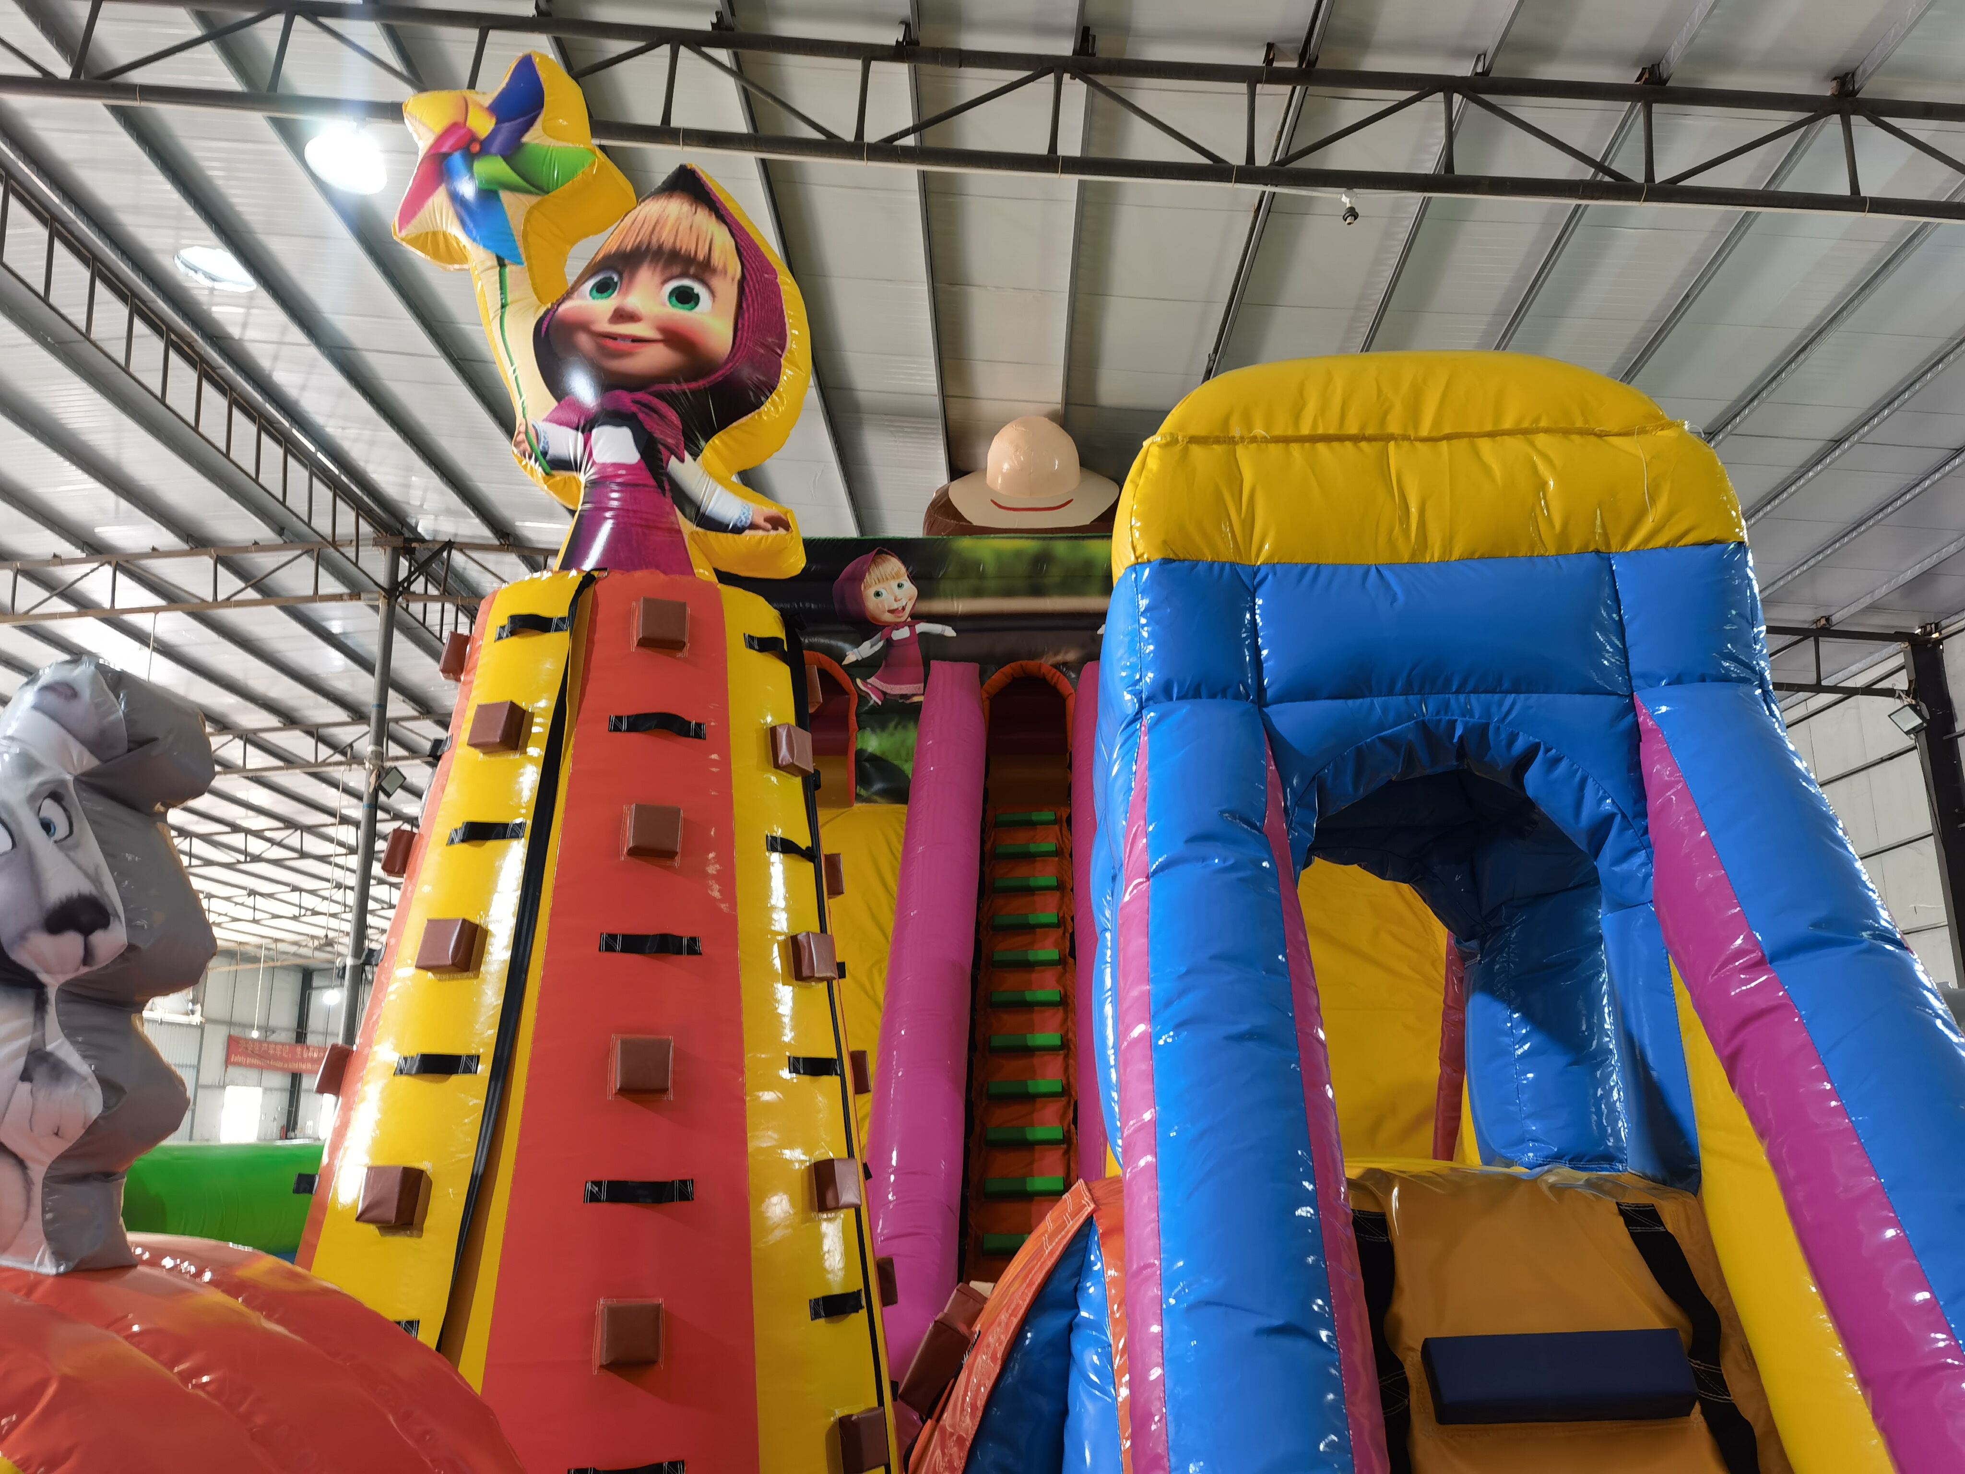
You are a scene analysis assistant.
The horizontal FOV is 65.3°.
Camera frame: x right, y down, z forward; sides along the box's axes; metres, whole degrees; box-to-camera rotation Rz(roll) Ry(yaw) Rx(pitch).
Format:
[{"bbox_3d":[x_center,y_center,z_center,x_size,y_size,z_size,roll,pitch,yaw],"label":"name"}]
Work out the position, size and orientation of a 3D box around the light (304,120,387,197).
[{"bbox_3d":[-3.718,-3.430,9.000,0.450,0.300,0.450,0,-13,0],"label":"light"}]

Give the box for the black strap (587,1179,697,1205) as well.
[{"bbox_3d":[-0.864,1.145,3.864,0.270,0.053,0.035,4,-23,-17],"label":"black strap"}]

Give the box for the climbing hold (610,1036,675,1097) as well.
[{"bbox_3d":[-0.876,0.851,3.958,0.145,0.145,0.085,4,-23,-17],"label":"climbing hold"}]

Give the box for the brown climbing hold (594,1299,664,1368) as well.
[{"bbox_3d":[-0.855,1.442,3.712,0.145,0.145,0.085,4,-23,-17],"label":"brown climbing hold"}]

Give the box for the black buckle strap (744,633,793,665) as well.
[{"bbox_3d":[-0.661,-0.272,4.747,0.035,0.053,0.270,-16,-19,23],"label":"black buckle strap"}]

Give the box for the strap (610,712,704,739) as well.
[{"bbox_3d":[-0.922,-0.032,4.348,0.270,0.053,0.035,4,-23,-17],"label":"strap"}]

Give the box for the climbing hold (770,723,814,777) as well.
[{"bbox_3d":[-0.579,0.038,4.662,0.085,0.145,0.145,-16,-18,21],"label":"climbing hold"}]

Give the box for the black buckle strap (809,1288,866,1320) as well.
[{"bbox_3d":[-0.390,1.535,4.146,0.035,0.053,0.270,-16,-19,23],"label":"black buckle strap"}]

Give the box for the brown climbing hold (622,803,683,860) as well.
[{"bbox_3d":[-0.906,0.259,4.200,0.145,0.145,0.085,4,-23,-17],"label":"brown climbing hold"}]

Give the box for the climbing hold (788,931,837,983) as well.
[{"bbox_3d":[-0.492,0.639,4.454,0.085,0.145,0.145,-16,-18,21],"label":"climbing hold"}]

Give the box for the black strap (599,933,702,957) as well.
[{"bbox_3d":[-0.887,0.558,4.107,0.270,0.053,0.035,4,-23,-17],"label":"black strap"}]

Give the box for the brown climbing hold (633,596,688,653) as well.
[{"bbox_3d":[-0.928,-0.324,4.443,0.145,0.145,0.085,4,-23,-17],"label":"brown climbing hold"}]

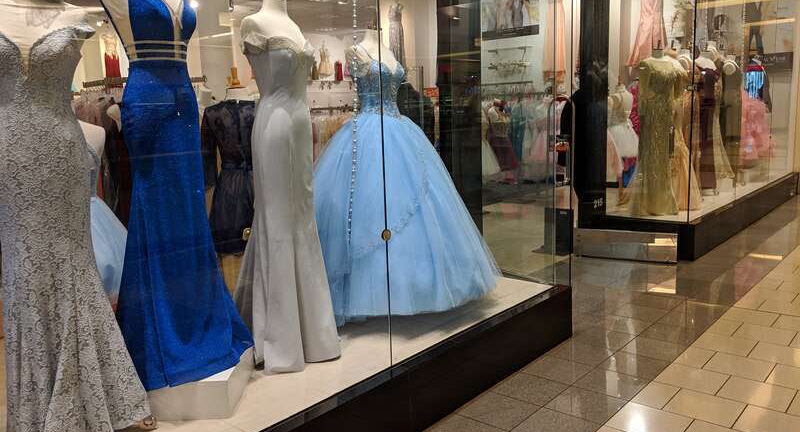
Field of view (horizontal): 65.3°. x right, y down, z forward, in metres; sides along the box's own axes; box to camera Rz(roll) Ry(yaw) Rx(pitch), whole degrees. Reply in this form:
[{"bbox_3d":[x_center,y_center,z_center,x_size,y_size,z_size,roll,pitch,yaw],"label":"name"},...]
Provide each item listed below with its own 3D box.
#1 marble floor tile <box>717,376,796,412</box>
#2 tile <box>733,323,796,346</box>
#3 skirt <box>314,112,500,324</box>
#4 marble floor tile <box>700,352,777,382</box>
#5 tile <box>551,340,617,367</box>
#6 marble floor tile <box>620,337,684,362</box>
[{"bbox_3d":[1.782,0.891,3.117,0.302,0.014,0.302,6,12,41],"label":"marble floor tile"},{"bbox_3d":[2.282,0.747,3.899,0.308,0.010,0.305,5,12,42],"label":"tile"},{"bbox_3d":[-0.121,-0.104,3.963,1.439,1.080,1.411,-2,9,0],"label":"skirt"},{"bbox_3d":[1.876,0.836,3.453,0.308,0.010,0.305,5,12,42],"label":"marble floor tile"},{"bbox_3d":[1.100,0.824,3.723,0.302,0.014,0.302,6,12,41],"label":"tile"},{"bbox_3d":[1.525,0.803,3.749,0.305,0.012,0.305,6,12,41],"label":"marble floor tile"}]

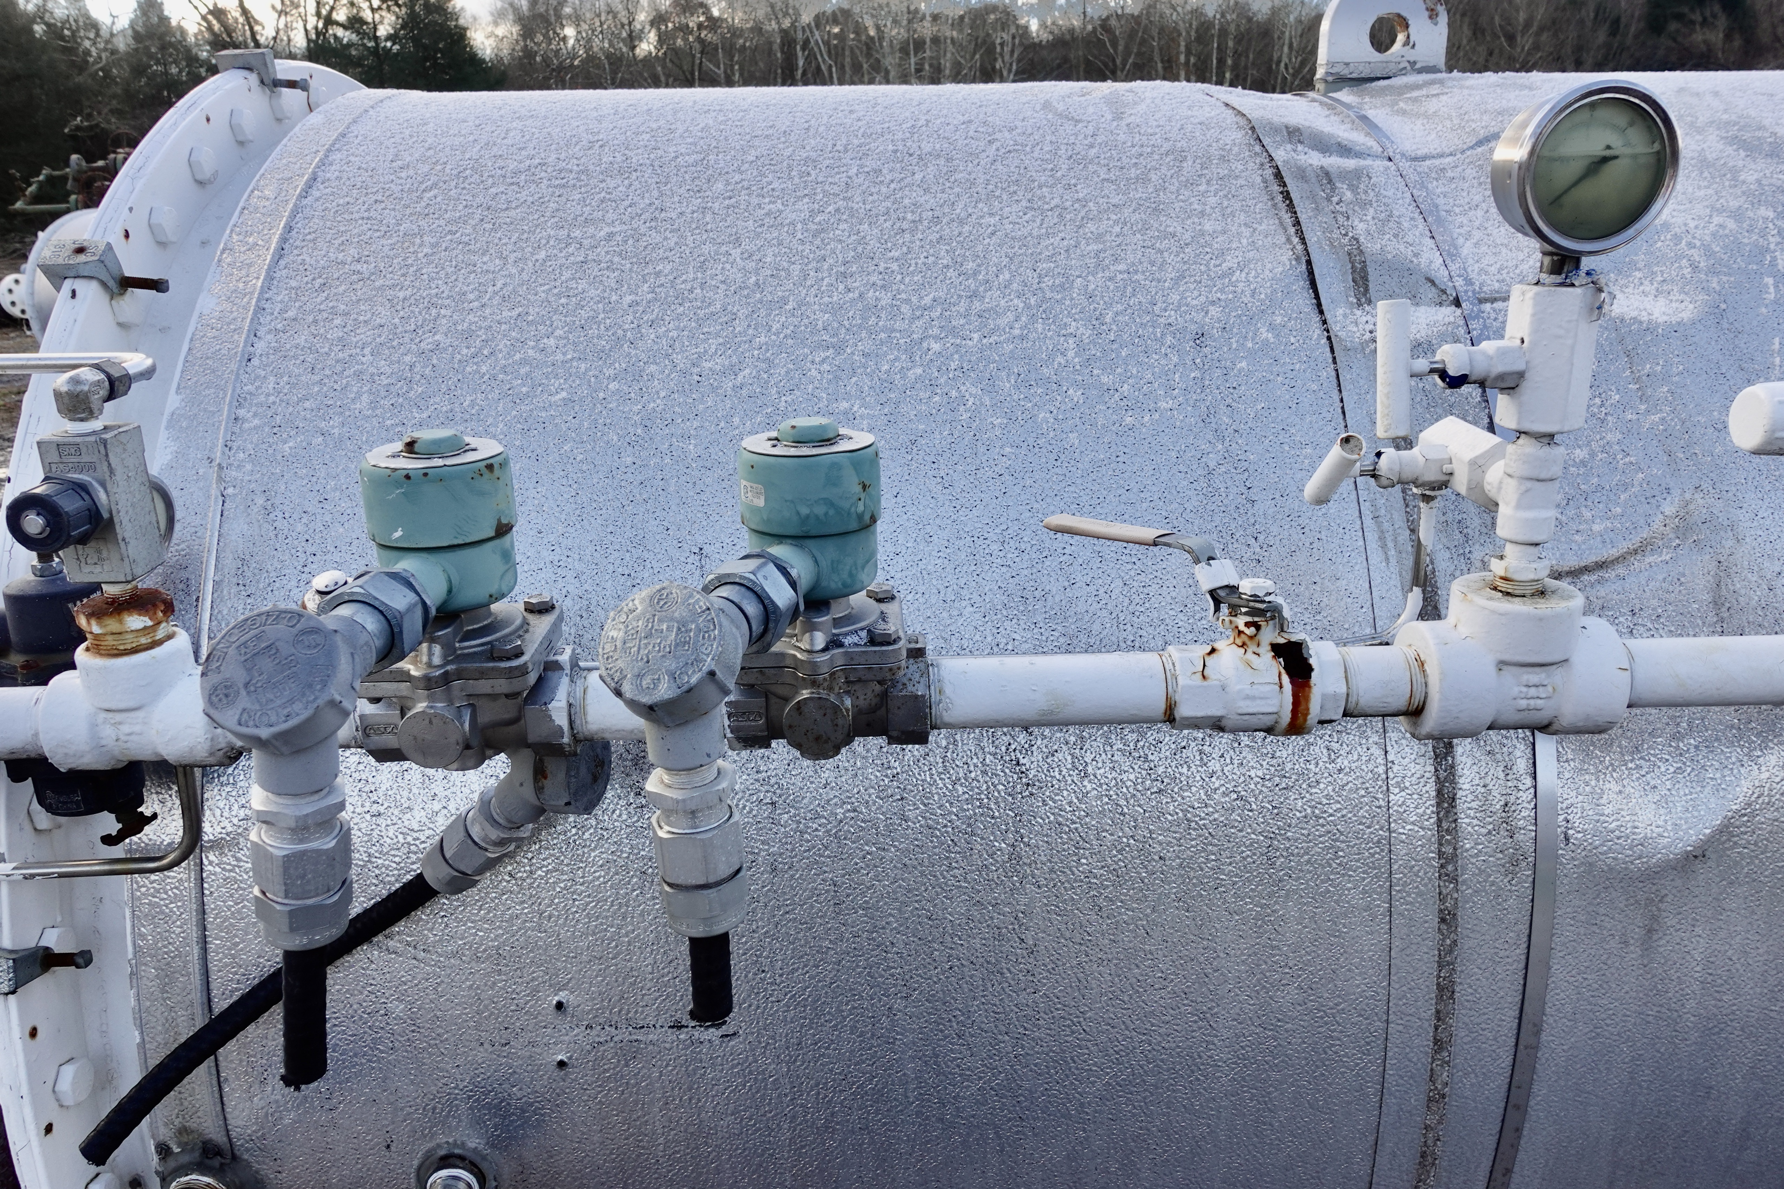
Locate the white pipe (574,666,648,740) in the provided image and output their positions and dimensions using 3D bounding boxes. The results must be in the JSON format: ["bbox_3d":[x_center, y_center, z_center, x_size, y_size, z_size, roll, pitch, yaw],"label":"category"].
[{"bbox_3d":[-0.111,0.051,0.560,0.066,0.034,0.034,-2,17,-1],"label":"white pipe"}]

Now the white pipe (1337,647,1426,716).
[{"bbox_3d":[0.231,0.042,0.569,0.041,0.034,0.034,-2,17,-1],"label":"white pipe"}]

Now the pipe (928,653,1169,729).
[{"bbox_3d":[0.074,0.046,0.565,0.115,0.034,0.034,-2,17,-1],"label":"pipe"}]

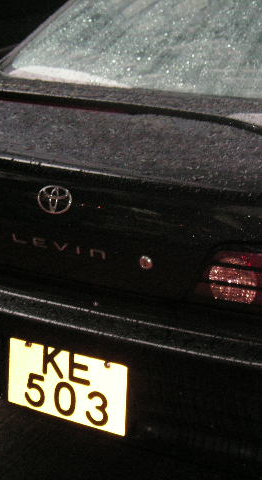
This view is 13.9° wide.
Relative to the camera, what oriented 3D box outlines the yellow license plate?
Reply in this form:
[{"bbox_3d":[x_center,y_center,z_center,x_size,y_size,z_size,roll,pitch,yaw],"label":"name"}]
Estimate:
[{"bbox_3d":[-0.150,0.333,2.485,0.332,0.172,0.012,10,14,31],"label":"yellow license plate"}]

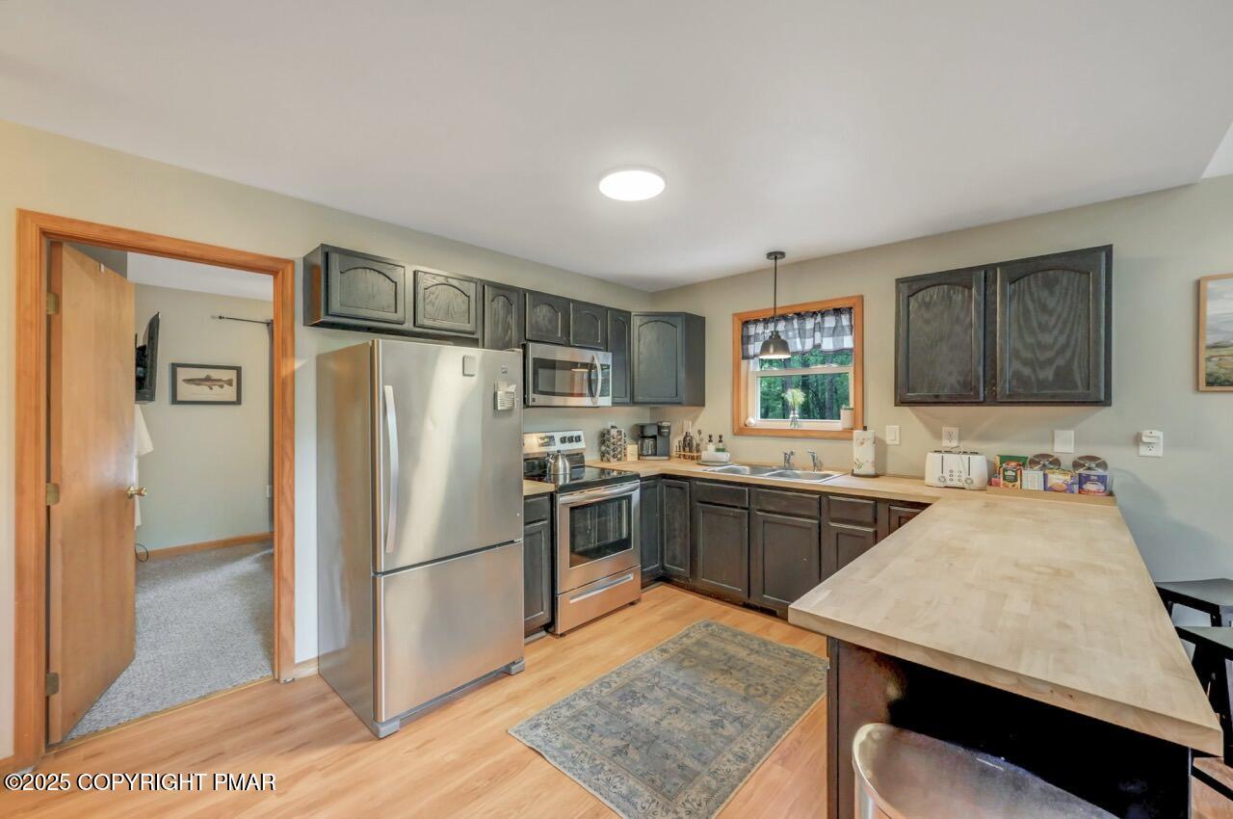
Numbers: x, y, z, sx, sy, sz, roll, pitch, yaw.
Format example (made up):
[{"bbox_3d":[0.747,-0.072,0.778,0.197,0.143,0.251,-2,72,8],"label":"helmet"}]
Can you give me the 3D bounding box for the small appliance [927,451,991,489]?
[{"bbox_3d":[1.984,0.350,2.781,0.295,0.195,0.230,0,0,43],"label":"small appliance"}]

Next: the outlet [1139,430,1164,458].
[{"bbox_3d":[2.625,0.169,2.347,0.077,0.128,0.035,0,0,43],"label":"outlet"}]

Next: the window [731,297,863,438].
[{"bbox_3d":[1.346,-0.282,3.610,0.980,0.984,0.120,0,0,43],"label":"window"}]

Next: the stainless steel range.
[{"bbox_3d":[-0.304,0.769,3.334,0.690,1.190,0.757,0,0,43],"label":"stainless steel range"}]

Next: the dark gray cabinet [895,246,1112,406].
[{"bbox_3d":[2.090,-0.395,2.652,0.900,0.757,0.317,0,0,43],"label":"dark gray cabinet"}]

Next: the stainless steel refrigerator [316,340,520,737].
[{"bbox_3d":[-1.002,0.528,2.484,0.790,1.680,0.740,0,0,42],"label":"stainless steel refrigerator"}]

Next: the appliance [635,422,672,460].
[{"bbox_3d":[0.333,0.276,4.234,0.265,0.335,0.235,0,0,-2],"label":"appliance"}]

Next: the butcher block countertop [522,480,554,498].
[{"bbox_3d":[-0.709,0.469,2.968,0.645,0.040,0.315,0,0,43],"label":"butcher block countertop"}]

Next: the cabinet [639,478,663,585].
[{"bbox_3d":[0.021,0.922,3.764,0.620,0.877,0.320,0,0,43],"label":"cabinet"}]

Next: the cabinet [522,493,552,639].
[{"bbox_3d":[-0.720,0.928,2.975,0.620,0.877,0.310,0,0,43],"label":"cabinet"}]

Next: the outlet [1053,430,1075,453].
[{"bbox_3d":[2.405,0.174,2.569,0.077,0.118,0.010,0,0,43],"label":"outlet"}]

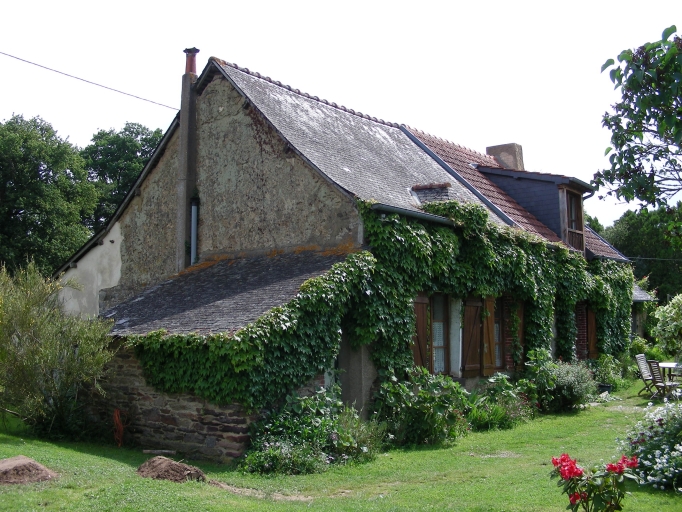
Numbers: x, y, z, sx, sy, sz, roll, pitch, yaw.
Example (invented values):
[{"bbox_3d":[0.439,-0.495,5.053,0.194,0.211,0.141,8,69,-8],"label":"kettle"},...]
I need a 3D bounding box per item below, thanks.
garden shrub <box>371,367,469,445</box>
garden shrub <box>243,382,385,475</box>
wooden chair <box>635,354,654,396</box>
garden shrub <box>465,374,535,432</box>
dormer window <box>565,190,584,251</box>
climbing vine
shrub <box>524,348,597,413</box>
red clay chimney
[{"bbox_3d":[1.280,2.420,12.250,1.300,1.220,1.500,-6,-9,42],"label":"garden shrub"},{"bbox_3d":[-0.370,2.320,10.150,1.500,1.120,1.750,-6,-9,42],"label":"garden shrub"},{"bbox_3d":[7.555,2.941,18.400,0.640,1.040,0.520,-6,-9,40],"label":"wooden chair"},{"bbox_3d":[2.930,2.680,13.950,1.100,0.950,1.300,-6,-9,42],"label":"garden shrub"},{"bbox_3d":[5.961,-0.855,19.131,0.240,1.510,1.125,-6,-9,42],"label":"dormer window"},{"bbox_3d":[2.534,1.143,17.375,3.450,4.000,15.000,-6,-9,42],"label":"climbing vine"},{"bbox_3d":[4.660,2.630,15.880,1.200,1.320,1.550,-6,-9,42],"label":"shrub"},{"bbox_3d":[-3.368,-4.400,16.873,0.360,0.651,0.360,0,-7,0],"label":"red clay chimney"}]

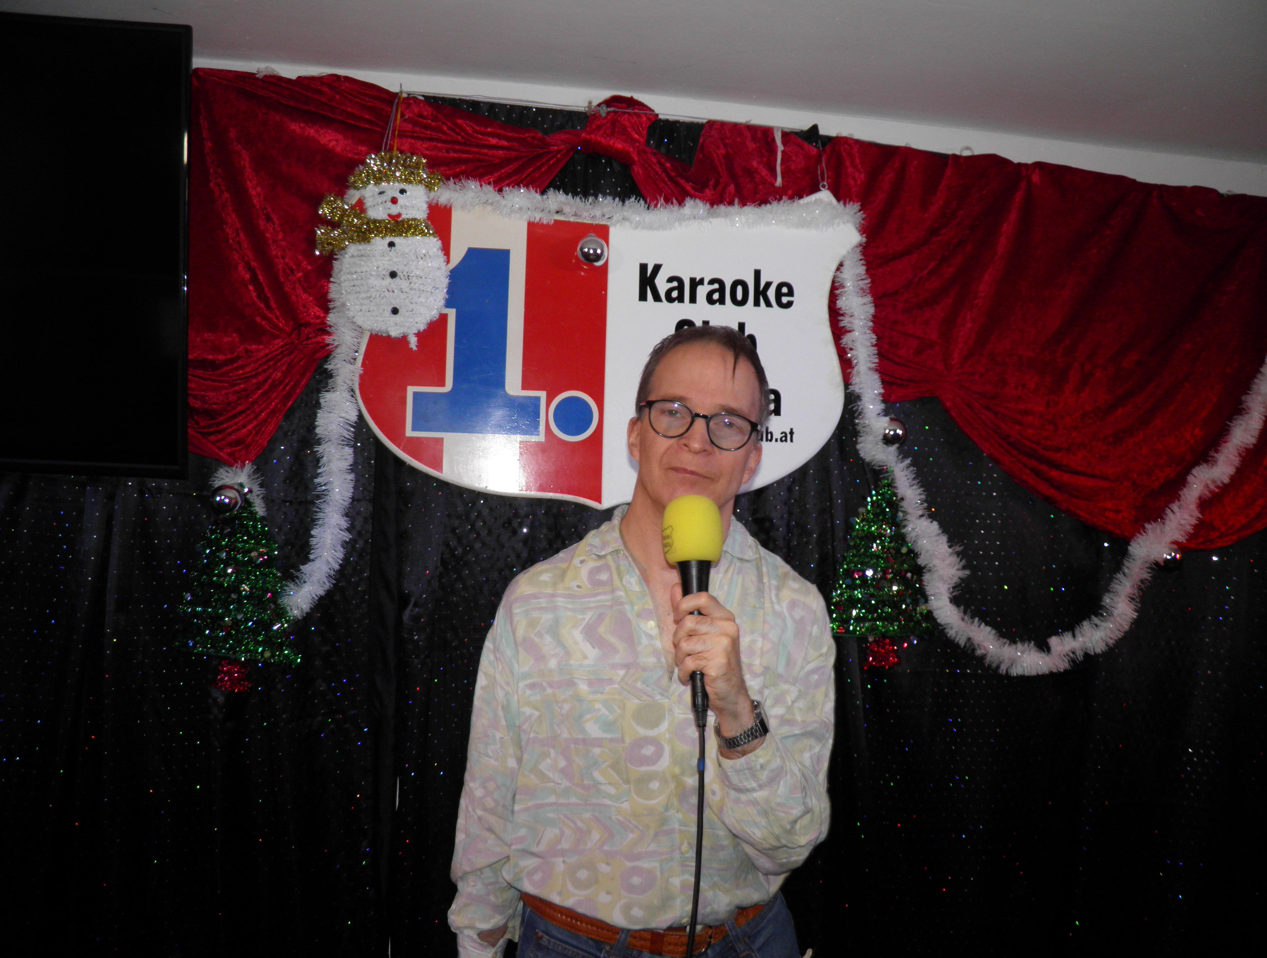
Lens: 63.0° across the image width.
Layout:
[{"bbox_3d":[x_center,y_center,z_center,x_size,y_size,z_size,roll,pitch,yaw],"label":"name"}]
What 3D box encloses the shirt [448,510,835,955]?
[{"bbox_3d":[0.005,0.330,1.360,0.500,0.600,0.320,2,-3,-13],"label":"shirt"}]

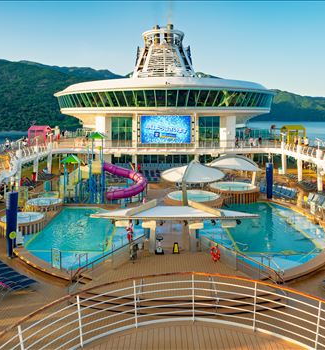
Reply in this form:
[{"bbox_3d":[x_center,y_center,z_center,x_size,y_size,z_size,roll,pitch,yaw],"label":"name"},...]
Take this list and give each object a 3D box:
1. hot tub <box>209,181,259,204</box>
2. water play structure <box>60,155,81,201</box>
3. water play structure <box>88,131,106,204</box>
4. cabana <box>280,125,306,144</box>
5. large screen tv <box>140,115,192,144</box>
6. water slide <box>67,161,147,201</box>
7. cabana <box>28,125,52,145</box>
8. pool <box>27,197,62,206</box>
[{"bbox_3d":[6.610,1.611,32.667,4.100,1.050,4.100,0,9,0],"label":"hot tub"},{"bbox_3d":[-8.303,0.192,31.899,1.550,4.040,1.550,0,9,0],"label":"water play structure"},{"bbox_3d":[-5.649,-0.686,30.882,1.400,6.090,1.400,0,9,0],"label":"water play structure"},{"bbox_3d":[18.678,-5.710,49.712,2.500,2.750,2.800,0,9,0],"label":"cabana"},{"bbox_3d":[0.556,-6.264,48.614,6.950,3.900,0.300,0,9,0],"label":"large screen tv"},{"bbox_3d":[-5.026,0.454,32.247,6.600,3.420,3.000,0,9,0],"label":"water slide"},{"bbox_3d":[-17.328,-5.710,49.712,2.500,2.750,2.800,0,9,0],"label":"cabana"},{"bbox_3d":[-9.451,2.495,28.082,2.700,0.650,2.700,0,9,0],"label":"pool"}]

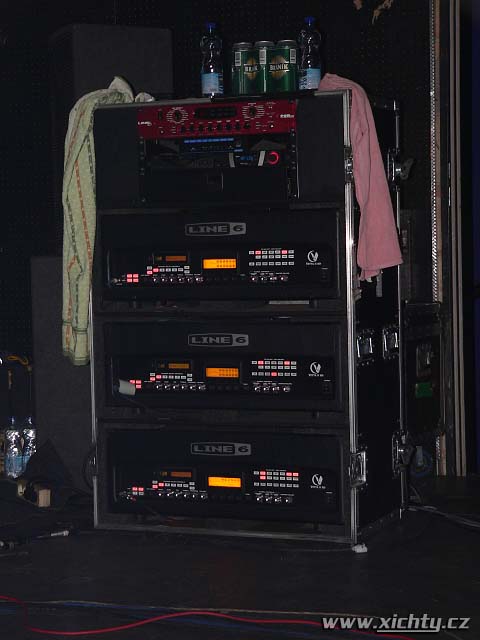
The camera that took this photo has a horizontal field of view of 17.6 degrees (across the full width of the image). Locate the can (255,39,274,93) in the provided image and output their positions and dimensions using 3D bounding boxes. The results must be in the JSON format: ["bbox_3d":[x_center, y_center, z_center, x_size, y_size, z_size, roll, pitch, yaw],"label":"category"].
[{"bbox_3d":[0.070,-0.702,4.404,0.066,0.168,0.066,-1,2,0],"label":"can"}]

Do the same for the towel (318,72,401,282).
[{"bbox_3d":[0.337,-0.393,4.350,0.160,0.565,0.330,0,2,23],"label":"towel"}]

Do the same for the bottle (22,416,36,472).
[{"bbox_3d":[-0.750,0.457,5.550,0.062,0.222,0.062,-1,2,0],"label":"bottle"}]

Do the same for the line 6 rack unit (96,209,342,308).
[{"bbox_3d":[-0.015,-0.178,4.479,0.748,0.280,0.290,0,2,23],"label":"line 6 rack unit"}]

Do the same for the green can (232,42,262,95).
[{"bbox_3d":[0.009,-0.702,4.423,0.066,0.168,0.066,-1,2,0],"label":"green can"}]

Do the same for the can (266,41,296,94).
[{"bbox_3d":[0.134,-0.703,4.386,0.066,0.168,0.066,0,2,23],"label":"can"}]

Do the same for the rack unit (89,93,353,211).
[{"bbox_3d":[0.003,-0.453,4.497,0.770,0.315,0.380,0,2,23],"label":"rack unit"}]

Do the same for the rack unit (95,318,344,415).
[{"bbox_3d":[-0.009,0.127,4.489,0.748,0.267,0.290,0,2,23],"label":"rack unit"}]

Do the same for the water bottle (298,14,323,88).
[{"bbox_3d":[0.196,-0.731,4.350,0.065,0.225,0.065,-1,2,0],"label":"water bottle"}]

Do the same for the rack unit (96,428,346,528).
[{"bbox_3d":[-0.003,0.441,4.501,0.751,0.272,0.290,0,2,23],"label":"rack unit"}]

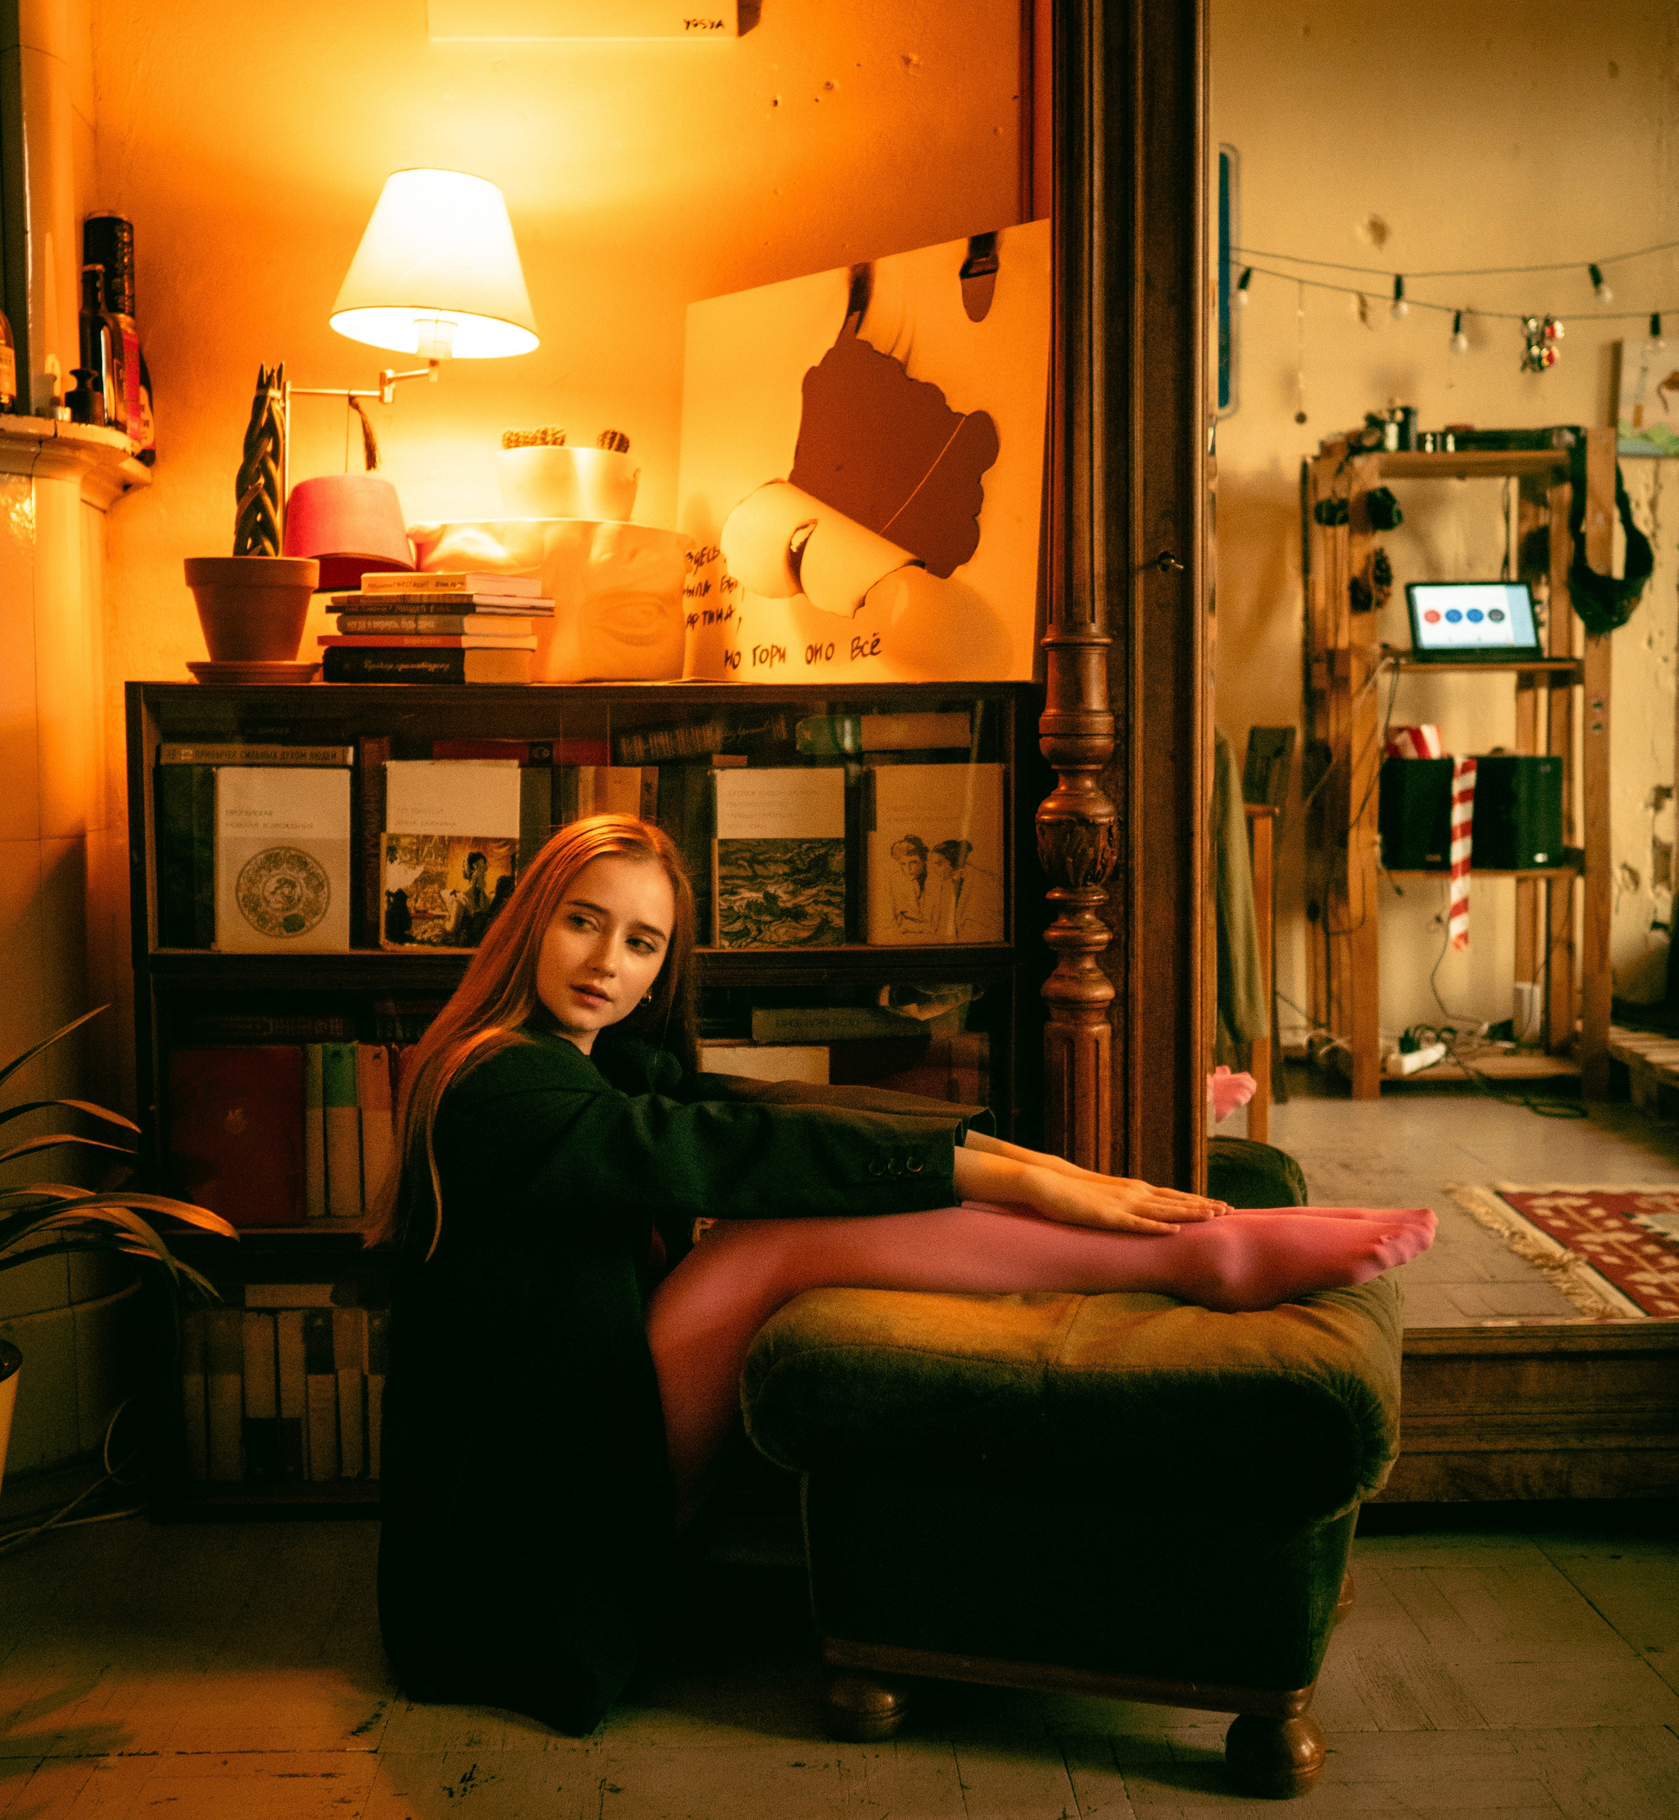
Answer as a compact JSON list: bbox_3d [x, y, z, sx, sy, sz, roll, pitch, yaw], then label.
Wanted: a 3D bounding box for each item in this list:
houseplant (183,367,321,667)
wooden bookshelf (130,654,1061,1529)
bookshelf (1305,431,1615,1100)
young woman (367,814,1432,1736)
[{"bbox_3d":[-0.681,-0.456,2.537,0.155,0.348,0.155,0,3,0],"label":"houseplant"},{"bbox_3d":[-0.285,0.205,2.646,1.008,0.935,0.360,-1,3,-3],"label":"wooden bookshelf"},{"bbox_3d":[1.612,-0.374,5.790,0.678,1.691,0.460,-1,3,-4],"label":"bookshelf"},{"bbox_3d":[0.057,0.305,2.082,0.940,0.797,0.460,0,3,8],"label":"young woman"}]

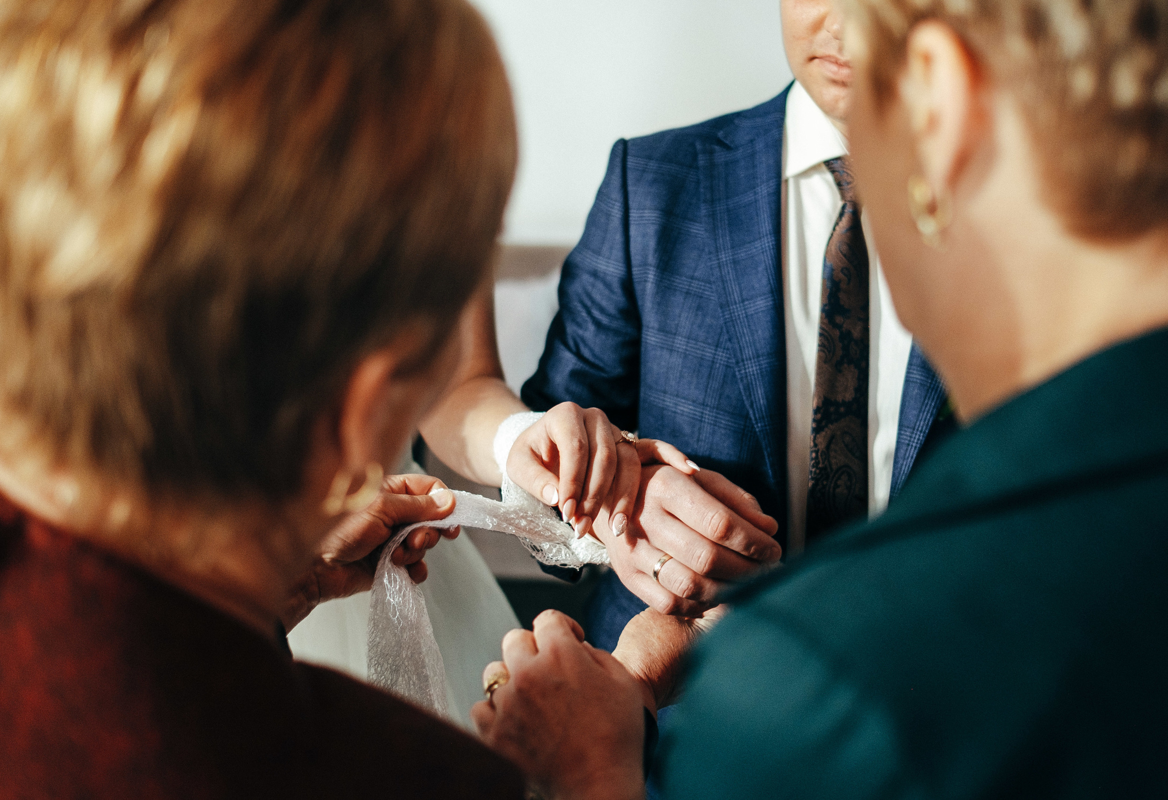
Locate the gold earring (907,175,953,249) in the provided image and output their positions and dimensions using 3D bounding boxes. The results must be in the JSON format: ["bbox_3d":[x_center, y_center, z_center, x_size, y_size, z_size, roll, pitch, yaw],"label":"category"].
[{"bbox_3d":[0.128,-0.070,0.430,0.006,0.025,0.018,-4,12,-21],"label":"gold earring"}]

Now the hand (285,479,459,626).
[{"bbox_3d":[-0.125,0.087,0.690,0.120,0.085,0.075,-10,15,-40],"label":"hand"}]

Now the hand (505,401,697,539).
[{"bbox_3d":[0.011,0.048,0.800,0.120,0.080,0.090,10,15,40],"label":"hand"}]

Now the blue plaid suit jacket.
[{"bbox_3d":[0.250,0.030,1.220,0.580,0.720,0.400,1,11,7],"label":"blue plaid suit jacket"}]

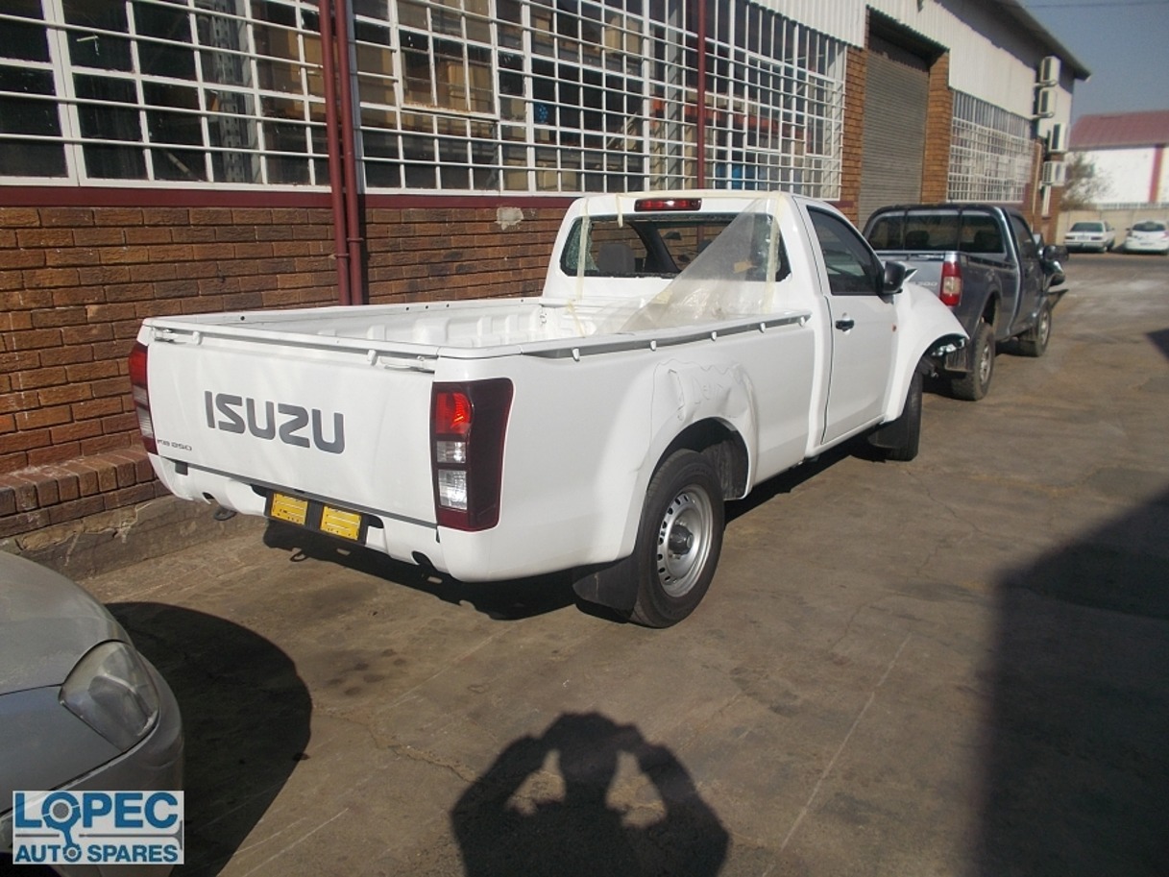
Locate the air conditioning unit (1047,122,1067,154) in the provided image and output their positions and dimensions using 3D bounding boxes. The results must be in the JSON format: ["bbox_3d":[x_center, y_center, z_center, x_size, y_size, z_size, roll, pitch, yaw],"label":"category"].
[{"bbox_3d":[11.883,-7.535,22.031,0.310,0.610,0.820,8,17,35],"label":"air conditioning unit"}]

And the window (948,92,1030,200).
[{"bbox_3d":[8.431,-5.774,18.017,0.120,1.780,6.950,8,17,35],"label":"window"}]

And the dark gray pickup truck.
[{"bbox_3d":[3.566,-1.573,9.183,1.800,1.740,4.950,8,17,35],"label":"dark gray pickup truck"}]

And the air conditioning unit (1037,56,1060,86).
[{"bbox_3d":[10.800,-8.498,20.332,0.300,0.570,0.820,8,17,35],"label":"air conditioning unit"}]

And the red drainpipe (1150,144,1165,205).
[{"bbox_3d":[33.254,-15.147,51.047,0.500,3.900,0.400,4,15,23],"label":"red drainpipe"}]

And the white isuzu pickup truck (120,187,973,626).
[{"bbox_3d":[0.454,-0.499,4.939,1.830,1.770,5.200,8,17,35],"label":"white isuzu pickup truck"}]

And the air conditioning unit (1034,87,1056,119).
[{"bbox_3d":[10.825,-7.820,20.505,0.300,0.570,0.820,8,17,35],"label":"air conditioning unit"}]

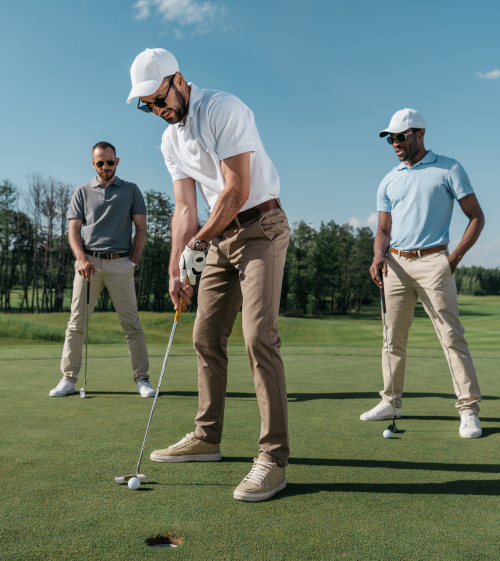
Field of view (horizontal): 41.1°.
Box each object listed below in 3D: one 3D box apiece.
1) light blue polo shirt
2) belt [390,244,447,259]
[{"bbox_3d":[0.946,-0.434,3.610,0.510,0.550,0.290,-1,-1,41],"label":"light blue polo shirt"},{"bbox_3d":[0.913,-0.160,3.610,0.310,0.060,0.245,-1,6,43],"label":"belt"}]

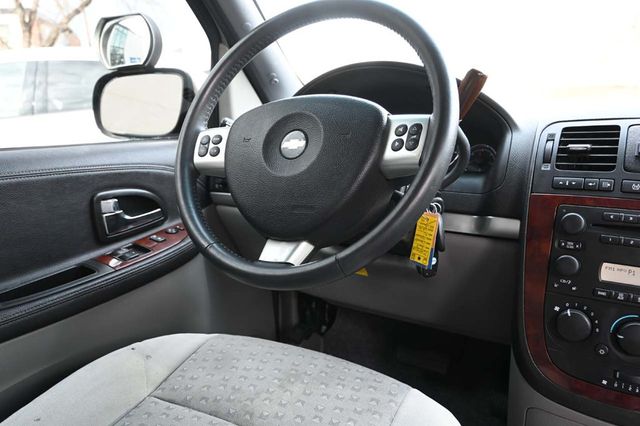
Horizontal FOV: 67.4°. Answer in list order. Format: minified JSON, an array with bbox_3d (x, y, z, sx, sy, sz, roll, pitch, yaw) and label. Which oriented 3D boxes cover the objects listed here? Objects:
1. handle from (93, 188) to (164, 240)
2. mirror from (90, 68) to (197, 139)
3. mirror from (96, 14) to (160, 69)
[{"bbox_3d":[-0.325,0.003,0.820,0.030,0.075,0.132,6,13,30],"label":"handle"},{"bbox_3d":[-0.394,-0.244,1.085,0.225,0.150,0.100,2,12,15],"label":"mirror"},{"bbox_3d":[-0.418,-0.372,1.050,0.120,0.110,0.055,2,12,15],"label":"mirror"}]

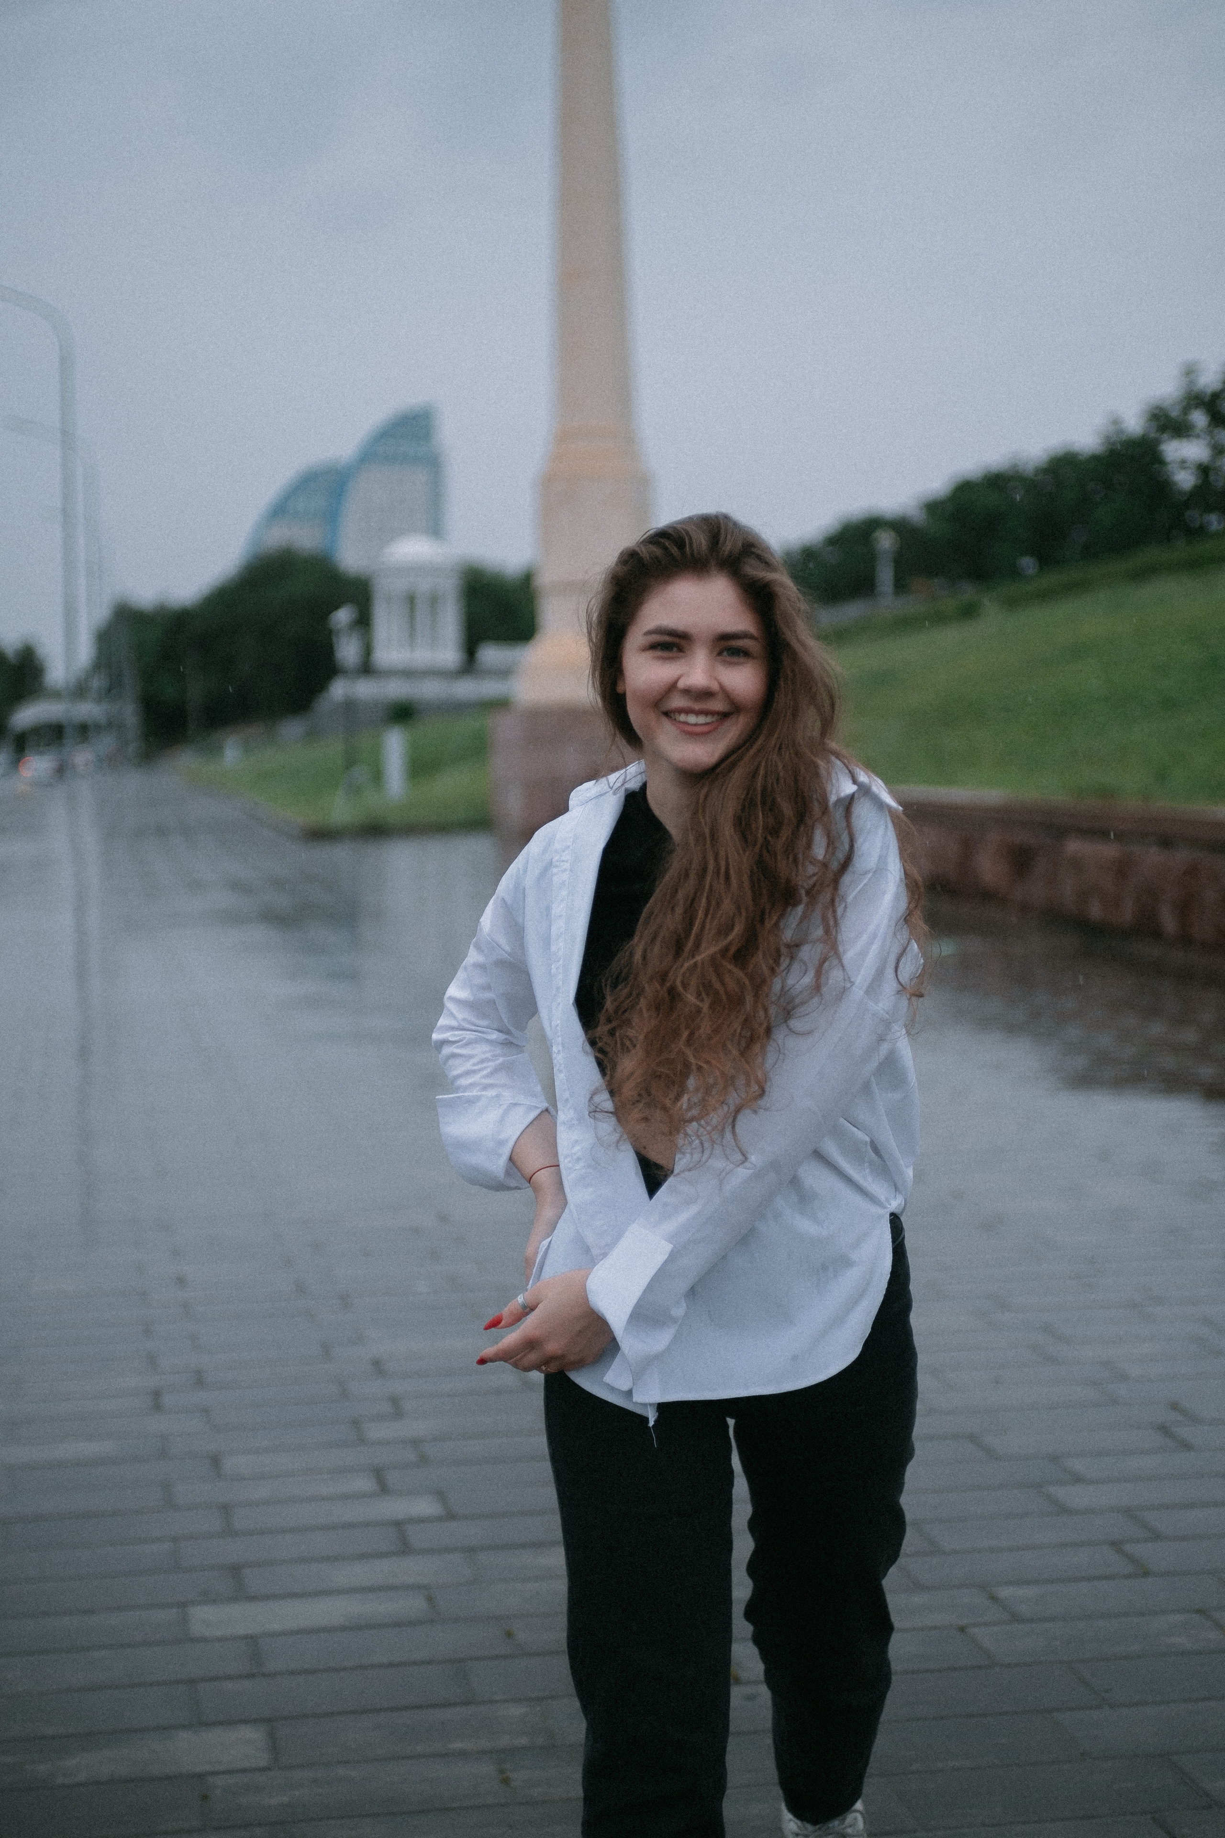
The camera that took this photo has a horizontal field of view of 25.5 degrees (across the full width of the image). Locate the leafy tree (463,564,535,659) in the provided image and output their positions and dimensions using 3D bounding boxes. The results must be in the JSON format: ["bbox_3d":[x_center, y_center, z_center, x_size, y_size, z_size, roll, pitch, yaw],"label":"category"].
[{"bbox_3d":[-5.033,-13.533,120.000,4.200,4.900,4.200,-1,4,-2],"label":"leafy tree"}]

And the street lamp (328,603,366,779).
[{"bbox_3d":[-4.911,-4.179,50.000,0.620,3.250,0.620,-1,4,-6],"label":"street lamp"}]

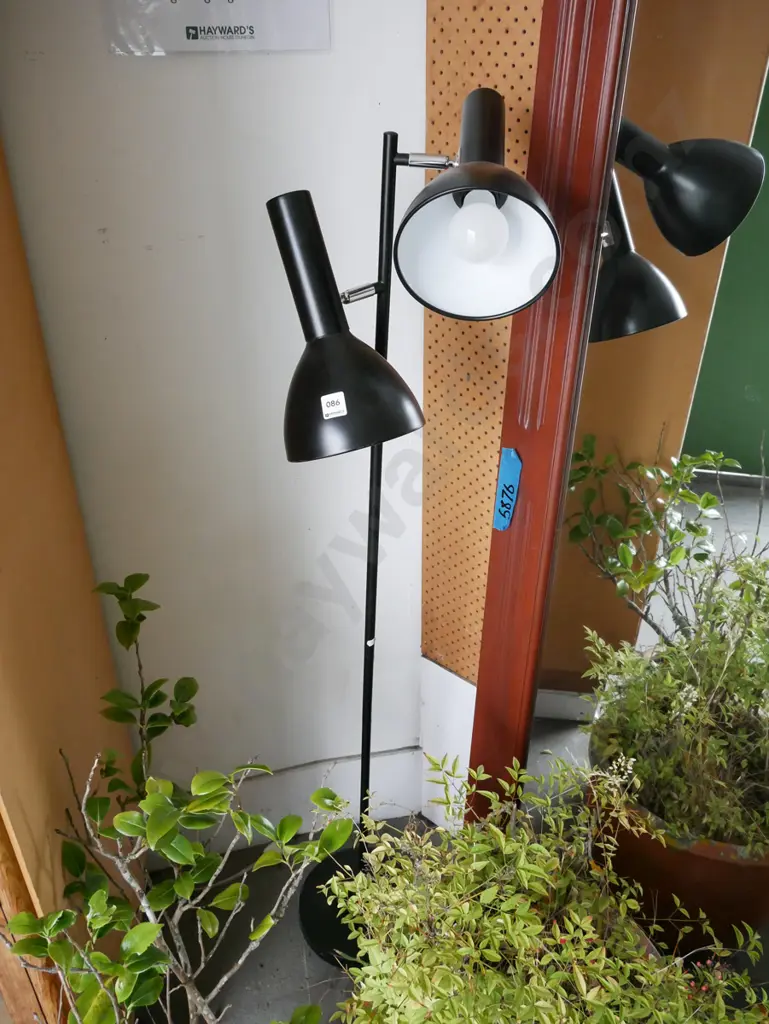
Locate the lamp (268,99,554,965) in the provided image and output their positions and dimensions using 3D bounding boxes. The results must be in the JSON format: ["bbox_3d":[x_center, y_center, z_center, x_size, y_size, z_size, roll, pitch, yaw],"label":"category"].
[{"bbox_3d":[-0.001,0.208,1.352,0.320,1.525,0.350,-1,34,-3],"label":"lamp"}]

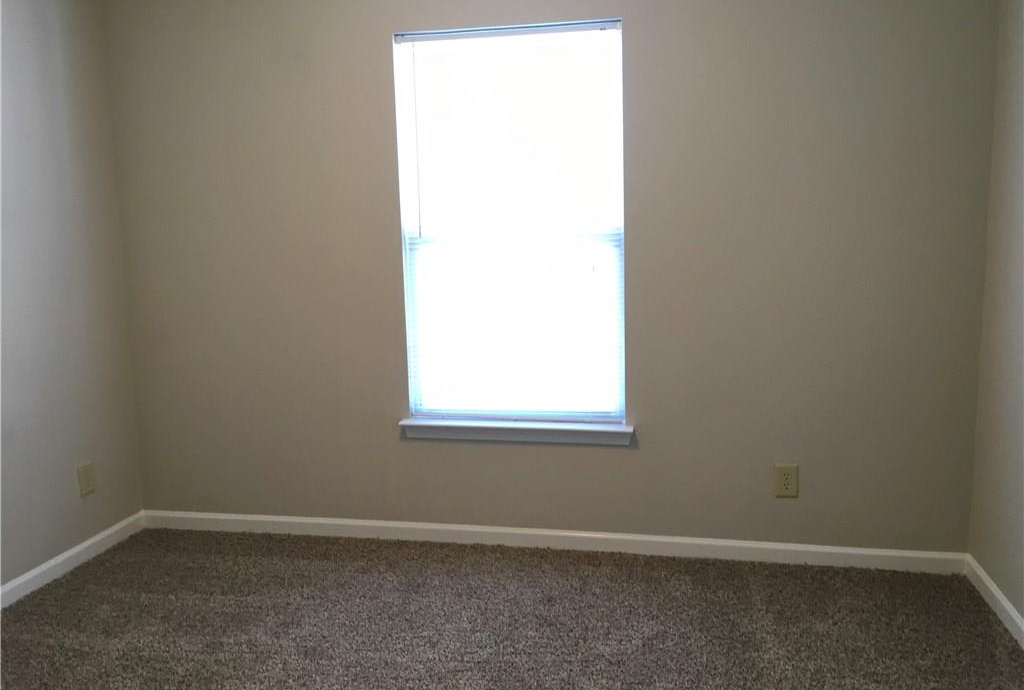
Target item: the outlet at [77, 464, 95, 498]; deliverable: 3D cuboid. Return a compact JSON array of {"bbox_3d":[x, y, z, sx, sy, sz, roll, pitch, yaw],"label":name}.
[{"bbox_3d":[-1.759,0.557,3.554,0.008,0.122,0.078,0,8,12],"label":"outlet"}]

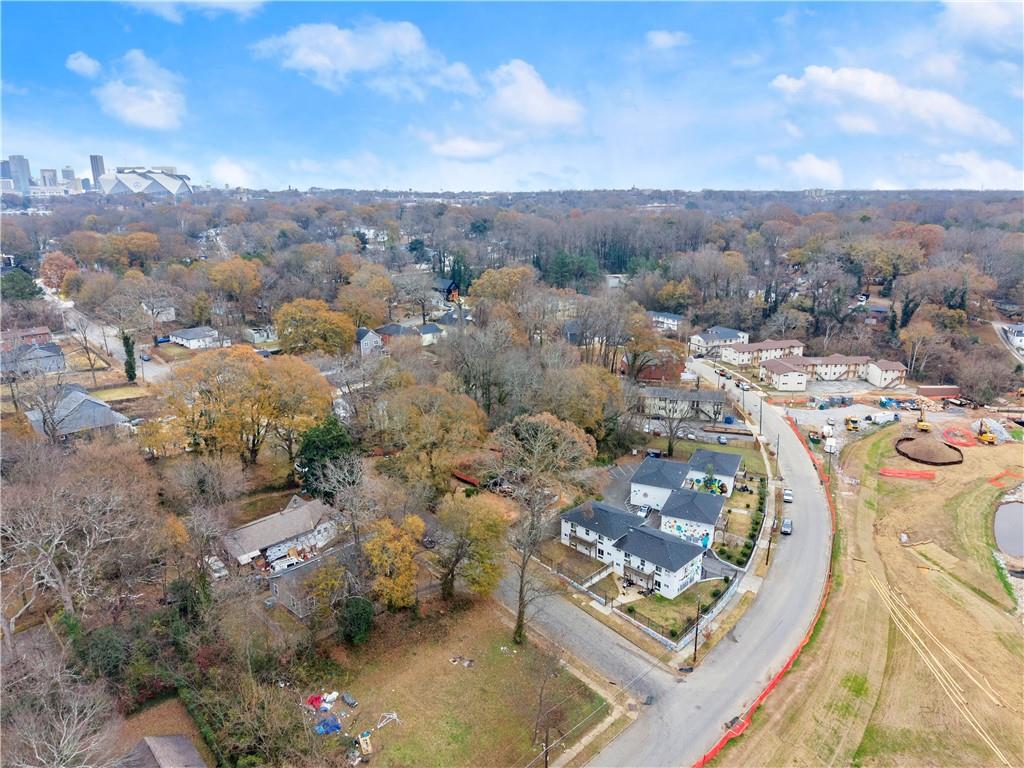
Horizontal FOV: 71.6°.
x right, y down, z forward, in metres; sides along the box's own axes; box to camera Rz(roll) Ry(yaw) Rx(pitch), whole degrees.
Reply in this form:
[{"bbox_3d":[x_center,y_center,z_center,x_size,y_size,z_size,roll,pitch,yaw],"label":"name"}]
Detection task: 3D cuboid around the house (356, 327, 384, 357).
[{"bbox_3d":[-51.820,-15.680,260.000,8.200,9.700,9.000,-10,18,-34],"label":"house"}]

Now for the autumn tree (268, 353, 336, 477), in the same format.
[{"bbox_3d":[-46.990,7.370,156.470,15.500,27.000,15.500,0,15,0],"label":"autumn tree"}]

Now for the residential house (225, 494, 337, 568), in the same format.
[{"bbox_3d":[-43.840,27.390,135.000,10.800,5.500,19.500,11,19,35],"label":"residential house"}]

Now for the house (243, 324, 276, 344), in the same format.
[{"bbox_3d":[-104.300,-21.370,296.500,11.300,5.400,10.500,-13,20,-38],"label":"house"}]

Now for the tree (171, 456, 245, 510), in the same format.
[{"bbox_3d":[-64.010,20.130,149.570,14.500,10.500,14.500,0,15,0],"label":"tree"}]

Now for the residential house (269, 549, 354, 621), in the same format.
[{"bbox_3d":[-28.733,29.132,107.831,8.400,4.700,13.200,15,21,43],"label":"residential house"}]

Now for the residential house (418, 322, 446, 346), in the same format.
[{"bbox_3d":[-33.551,-19.561,278.517,8.000,6.200,12.000,13,20,40],"label":"residential house"}]

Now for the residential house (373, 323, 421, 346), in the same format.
[{"bbox_3d":[-47.750,-20.670,297.340,11.800,5.600,15.500,-13,20,-40],"label":"residential house"}]

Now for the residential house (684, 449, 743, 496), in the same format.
[{"bbox_3d":[46.520,19.870,163.250,11.200,6.800,14.200,7,17,23],"label":"residential house"}]

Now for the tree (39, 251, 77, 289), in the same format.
[{"bbox_3d":[-260.470,-64.060,406.800,19.500,21.000,19.000,-10,18,-31],"label":"tree"}]

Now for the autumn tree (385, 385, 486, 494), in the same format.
[{"bbox_3d":[-17.320,12.670,159.860,20.800,22.500,19.000,-2,16,-6],"label":"autumn tree"}]

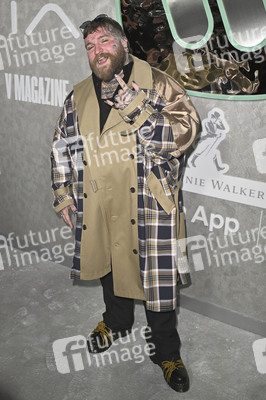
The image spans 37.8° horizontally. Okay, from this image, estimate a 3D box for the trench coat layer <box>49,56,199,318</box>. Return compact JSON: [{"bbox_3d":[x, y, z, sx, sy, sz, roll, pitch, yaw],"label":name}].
[{"bbox_3d":[-0.047,-0.079,1.844,0.676,1.128,0.470,7,21,17],"label":"trench coat layer"}]

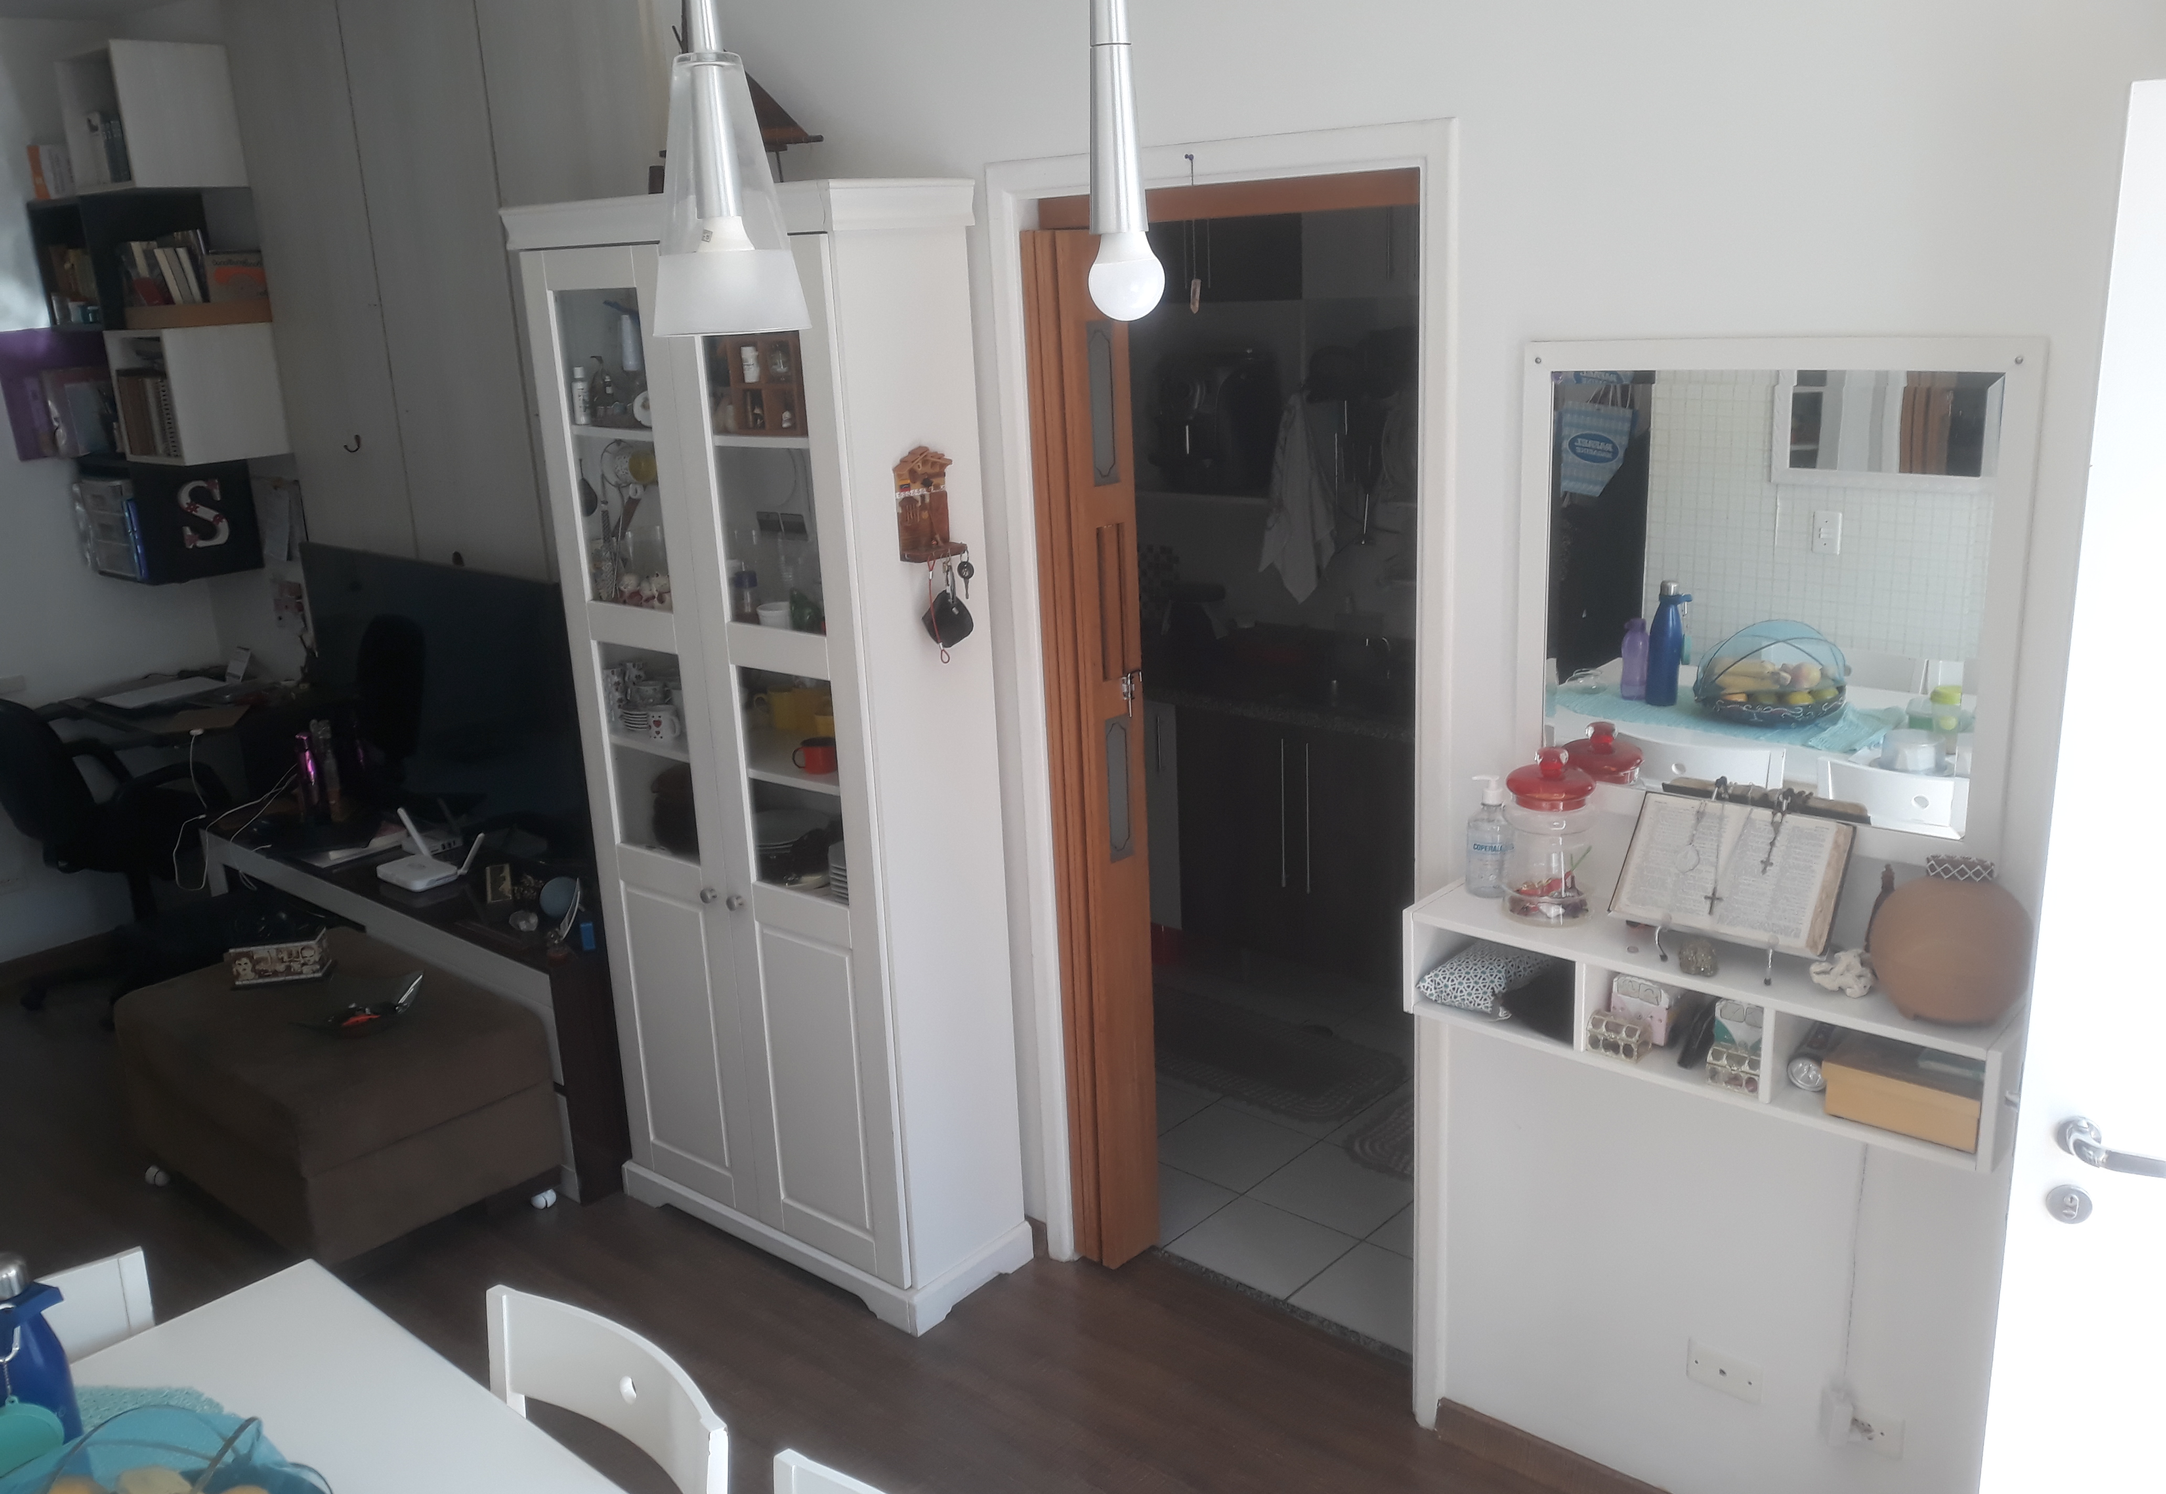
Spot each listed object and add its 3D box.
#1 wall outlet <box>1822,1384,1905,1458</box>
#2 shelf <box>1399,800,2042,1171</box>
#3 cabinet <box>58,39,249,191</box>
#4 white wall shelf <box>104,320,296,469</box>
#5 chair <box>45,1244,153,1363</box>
[{"bbox_3d":[1.124,0.984,2.445,0.115,0.067,0.014,11,20,40],"label":"wall outlet"},{"bbox_3d":[0.860,0.359,2.366,0.810,0.160,0.210,10,20,39],"label":"shelf"},{"bbox_3d":[-2.636,-1.766,4.780,0.410,0.373,0.304,11,20,40],"label":"cabinet"},{"bbox_3d":[-2.608,-1.045,4.983,0.410,0.375,0.304,11,20,40],"label":"white wall shelf"},{"bbox_3d":[-1.188,1.111,1.980,0.480,0.850,0.440,10,20,39],"label":"chair"}]

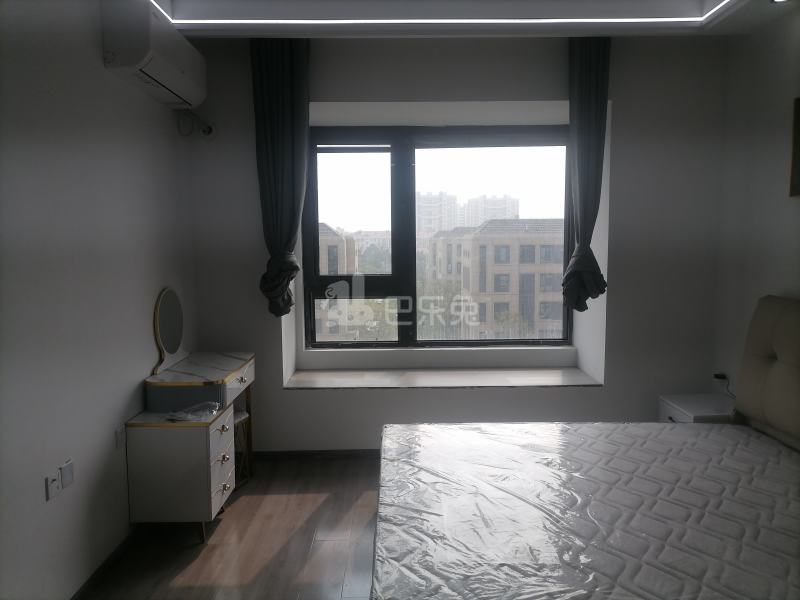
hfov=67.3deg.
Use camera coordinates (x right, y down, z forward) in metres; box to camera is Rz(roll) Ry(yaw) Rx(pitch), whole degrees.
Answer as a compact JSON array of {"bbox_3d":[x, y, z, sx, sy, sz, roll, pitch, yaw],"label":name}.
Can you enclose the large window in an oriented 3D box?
[{"bbox_3d":[0.299,-0.470,4.603,2.074,1.671,0.099,-1,5,-1],"label":"large window"}]

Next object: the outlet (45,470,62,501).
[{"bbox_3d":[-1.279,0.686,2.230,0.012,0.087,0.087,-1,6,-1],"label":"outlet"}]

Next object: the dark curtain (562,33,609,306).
[{"bbox_3d":[1.139,-0.777,3.728,0.263,1.722,0.170,-1,6,-1],"label":"dark curtain"}]

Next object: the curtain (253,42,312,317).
[{"bbox_3d":[-0.711,-0.755,3.712,0.346,1.732,0.170,-1,6,-1],"label":"curtain"}]

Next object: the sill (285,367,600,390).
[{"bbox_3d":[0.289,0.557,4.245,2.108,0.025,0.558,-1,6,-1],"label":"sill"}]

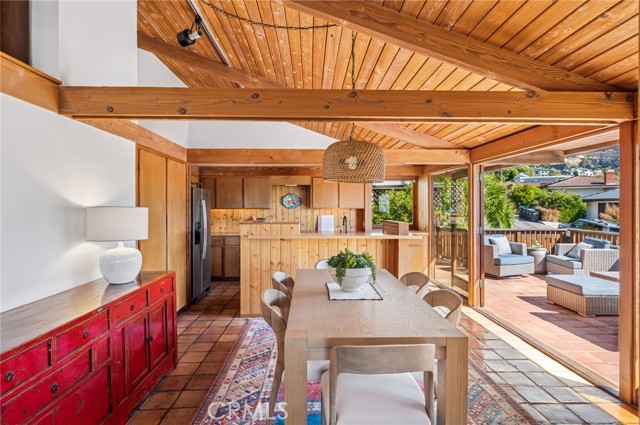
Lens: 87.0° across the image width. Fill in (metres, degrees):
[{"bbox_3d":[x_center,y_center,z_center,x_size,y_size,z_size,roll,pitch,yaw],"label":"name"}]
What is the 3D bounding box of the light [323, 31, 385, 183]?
[{"bbox_3d":[0.282,-0.885,2.817,0.515,1.270,0.515,0,1,-2],"label":"light"}]

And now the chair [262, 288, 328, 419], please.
[{"bbox_3d":[-0.162,1.004,2.491,0.550,0.780,0.520,0,1,-2],"label":"chair"}]

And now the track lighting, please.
[{"bbox_3d":[-1.406,-1.960,3.633,0.230,0.290,0.210,1,1,40],"label":"track lighting"}]

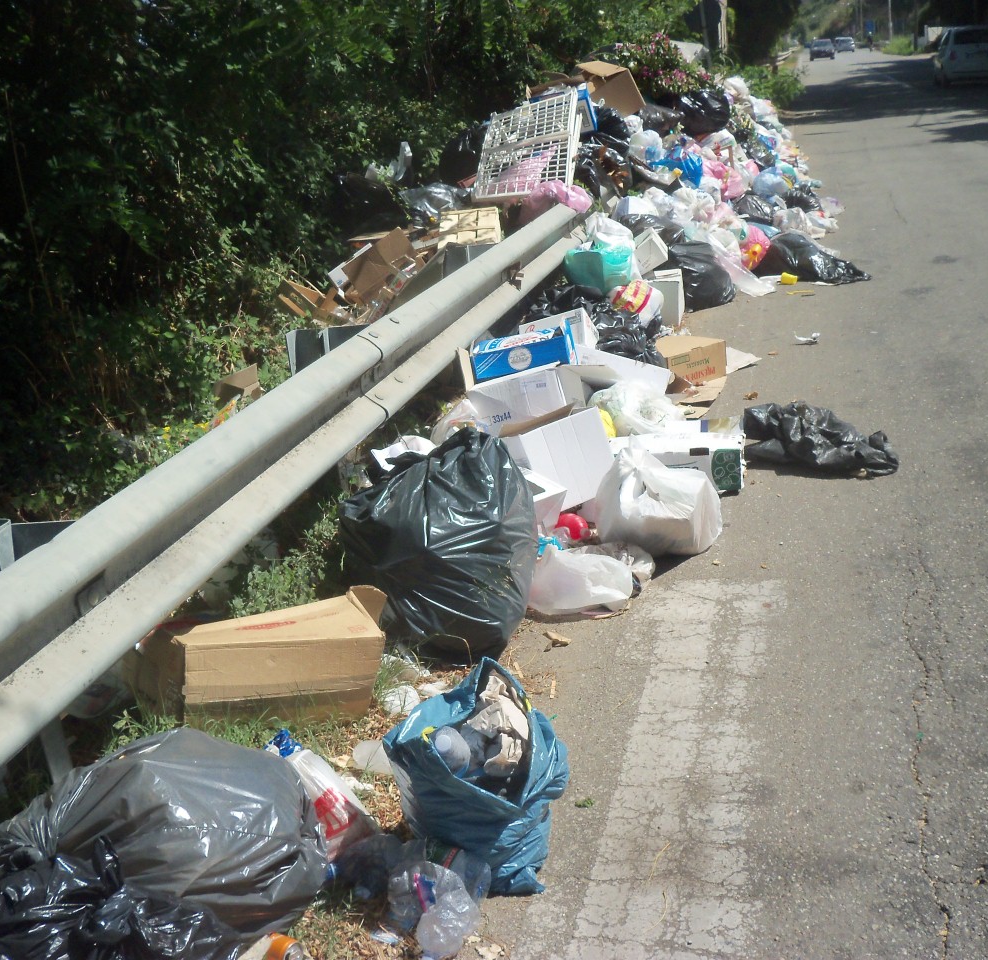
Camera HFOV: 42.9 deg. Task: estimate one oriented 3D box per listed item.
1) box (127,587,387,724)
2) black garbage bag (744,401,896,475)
[{"bbox_3d":[-0.581,0.446,3.180,0.540,0.260,0.280,-6,18,1],"label":"box"},{"bbox_3d":[1.222,-0.155,4.720,0.580,0.220,0.380,1,19,14],"label":"black garbage bag"}]

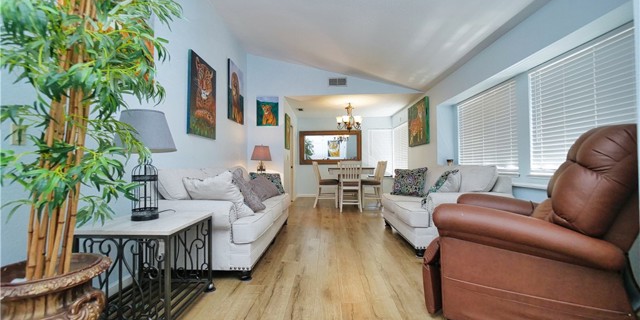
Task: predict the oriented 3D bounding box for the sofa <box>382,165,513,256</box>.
[{"bbox_3d":[1.460,0.535,3.380,0.980,0.950,1.580,0,-1,2],"label":"sofa"}]

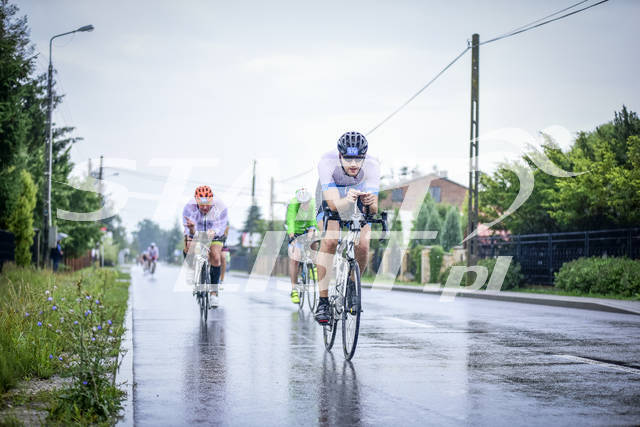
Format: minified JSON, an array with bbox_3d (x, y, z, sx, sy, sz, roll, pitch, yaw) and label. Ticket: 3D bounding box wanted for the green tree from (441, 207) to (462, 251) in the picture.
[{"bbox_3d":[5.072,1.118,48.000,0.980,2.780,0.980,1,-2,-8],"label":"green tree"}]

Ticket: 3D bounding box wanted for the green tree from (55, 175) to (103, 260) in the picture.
[{"bbox_3d":[-15.977,0.626,82.000,3.500,6.130,3.500,1,-2,-8],"label":"green tree"}]

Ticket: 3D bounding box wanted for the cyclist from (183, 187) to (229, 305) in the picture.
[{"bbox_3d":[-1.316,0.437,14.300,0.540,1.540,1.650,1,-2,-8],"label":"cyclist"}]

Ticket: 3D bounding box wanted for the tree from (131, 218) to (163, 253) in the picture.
[{"bbox_3d":[-34.650,5.323,250.000,6.200,8.800,6.200,1,-2,-9],"label":"tree"}]

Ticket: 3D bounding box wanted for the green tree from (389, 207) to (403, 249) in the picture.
[{"bbox_3d":[3.336,1.282,55.000,0.720,3.000,0.720,1,-2,-8],"label":"green tree"}]

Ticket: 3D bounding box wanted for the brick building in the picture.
[{"bbox_3d":[7.809,0.841,93.000,7.200,7.400,8.500,1,-2,-8],"label":"brick building"}]

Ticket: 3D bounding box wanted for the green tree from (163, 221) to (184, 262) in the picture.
[{"bbox_3d":[-21.776,4.311,185.000,3.300,6.540,3.300,1,-2,-8],"label":"green tree"}]

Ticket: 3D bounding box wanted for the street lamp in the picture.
[{"bbox_3d":[-9.295,-2.421,46.000,1.950,9.130,0.350,1,-2,-8],"label":"street lamp"}]

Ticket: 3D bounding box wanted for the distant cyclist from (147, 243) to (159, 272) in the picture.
[{"bbox_3d":[-8.329,2.217,62.000,0.580,1.550,1.650,1,-2,-9],"label":"distant cyclist"}]

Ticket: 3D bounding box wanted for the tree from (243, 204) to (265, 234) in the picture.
[{"bbox_3d":[-5.984,2.025,112.000,2.300,5.670,2.300,1,-2,-8],"label":"tree"}]

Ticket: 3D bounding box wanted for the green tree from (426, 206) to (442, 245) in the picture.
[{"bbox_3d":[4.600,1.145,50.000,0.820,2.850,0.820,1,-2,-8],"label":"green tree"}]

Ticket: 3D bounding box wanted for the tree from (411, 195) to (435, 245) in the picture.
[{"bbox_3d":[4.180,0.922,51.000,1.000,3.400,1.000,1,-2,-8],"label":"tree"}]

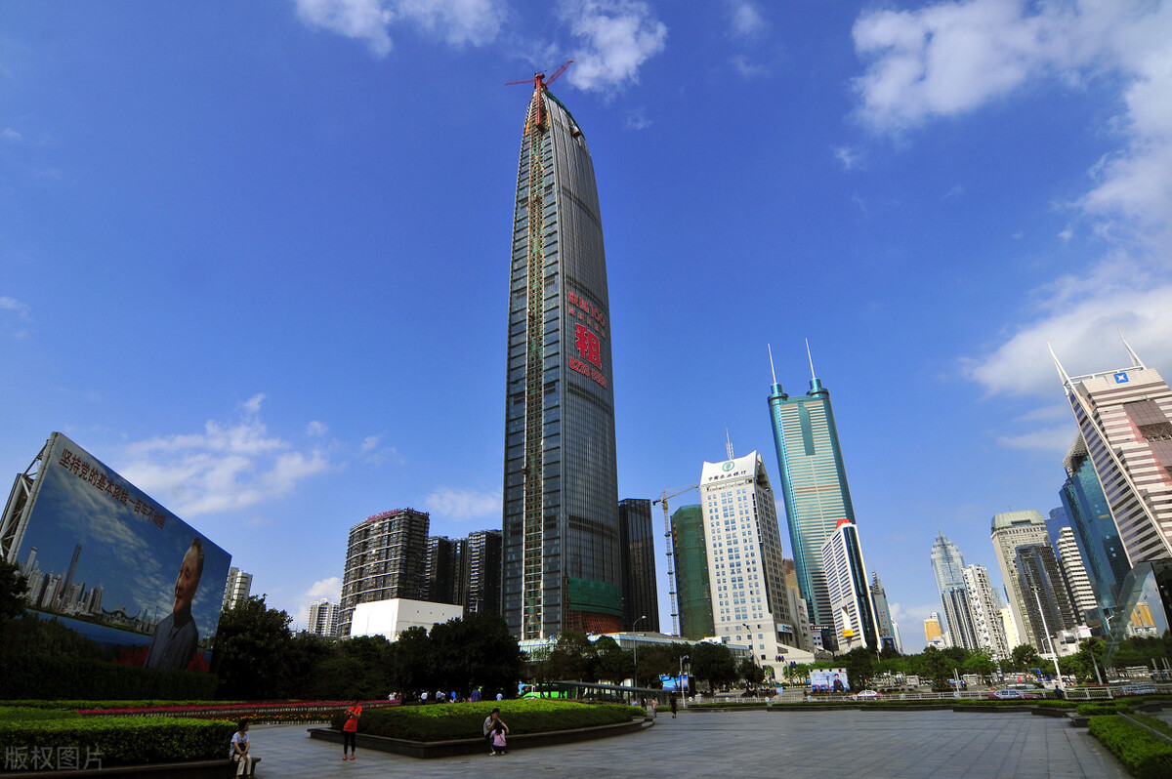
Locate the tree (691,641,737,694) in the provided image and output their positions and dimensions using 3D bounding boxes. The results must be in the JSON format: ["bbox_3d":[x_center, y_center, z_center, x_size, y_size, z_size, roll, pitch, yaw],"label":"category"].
[{"bbox_3d":[21.170,46.785,98.121,7.600,8.600,7.600,-2,-25,0],"label":"tree"}]

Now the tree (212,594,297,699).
[{"bbox_3d":[-35.760,27.780,63.590,8.300,10.470,8.300,12,-29,-25],"label":"tree"}]

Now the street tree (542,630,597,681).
[{"bbox_3d":[-3.120,49.750,106.980,9.600,10.680,9.600,0,-26,-2],"label":"street tree"}]

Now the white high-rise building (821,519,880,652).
[{"bbox_3d":[248.523,196.115,533.625,18.000,138.000,60.000,-5,-25,6],"label":"white high-rise building"}]

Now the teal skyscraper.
[{"bbox_3d":[262.160,111.040,667.170,66.000,384.000,36.000,-9,-27,16],"label":"teal skyscraper"}]

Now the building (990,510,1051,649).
[{"bbox_3d":[380.198,170.743,485.077,28.000,132.000,36.000,19,-32,-37],"label":"building"}]

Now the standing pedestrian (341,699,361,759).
[{"bbox_3d":[-7.037,10.274,17.718,0.360,1.580,0.470,18,-32,-36],"label":"standing pedestrian"}]

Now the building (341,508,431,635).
[{"bbox_3d":[-142.600,149.319,401.377,68.000,119.000,25.000,-23,-33,38],"label":"building"}]

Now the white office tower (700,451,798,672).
[{"bbox_3d":[84.500,91.790,308.690,31.000,107.660,34.000,-16,-30,29],"label":"white office tower"}]

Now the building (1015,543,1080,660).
[{"bbox_3d":[304.190,143.710,385.050,20.000,77.140,20.000,-16,-30,29],"label":"building"}]

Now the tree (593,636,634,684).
[{"bbox_3d":[4.890,50.100,106.740,7.800,9.830,7.800,-2,-26,2],"label":"tree"}]

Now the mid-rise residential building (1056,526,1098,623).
[{"bbox_3d":[347.555,145.228,401.496,14.000,101.000,15.000,-9,-26,16],"label":"mid-rise residential building"}]

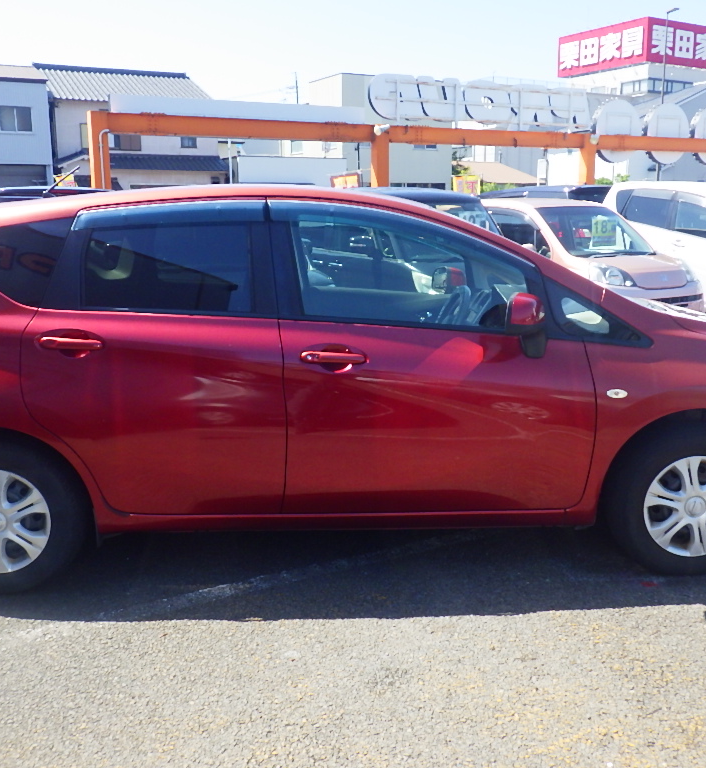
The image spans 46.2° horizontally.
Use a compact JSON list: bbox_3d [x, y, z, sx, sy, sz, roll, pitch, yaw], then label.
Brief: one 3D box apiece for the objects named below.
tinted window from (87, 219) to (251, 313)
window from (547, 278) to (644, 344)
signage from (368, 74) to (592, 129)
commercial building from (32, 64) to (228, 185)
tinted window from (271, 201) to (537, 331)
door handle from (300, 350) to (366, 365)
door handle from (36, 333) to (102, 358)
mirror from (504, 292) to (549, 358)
[{"bbox_3d":[-0.670,-0.422,2.992,0.615,0.325,0.040,-1,-4,-2],"label":"tinted window"},{"bbox_3d":[0.909,-0.265,3.092,0.380,0.255,0.060,-3,-8,-14],"label":"window"},{"bbox_3d":[3.116,-6.484,19.140,6.310,1.020,0.220,-7,14,-27],"label":"signage"},{"bbox_3d":[-10.104,-9.936,36.804,7.300,8.000,7.400,-6,12,-24],"label":"commercial building"},{"bbox_3d":[0.189,-0.427,3.033,0.980,0.490,0.070,-1,-8,-2],"label":"tinted window"},{"bbox_3d":[-0.072,-0.094,2.944,0.230,0.050,0.050,-1,11,-2],"label":"door handle"},{"bbox_3d":[-0.994,-0.135,2.906,0.235,0.085,0.055,-1,11,-2],"label":"door handle"},{"bbox_3d":[0.598,-0.199,2.883,0.140,0.230,0.210,-1,12,-2],"label":"mirror"}]

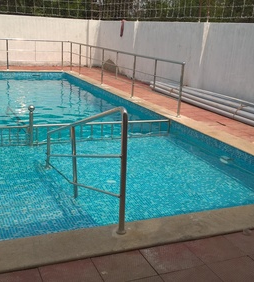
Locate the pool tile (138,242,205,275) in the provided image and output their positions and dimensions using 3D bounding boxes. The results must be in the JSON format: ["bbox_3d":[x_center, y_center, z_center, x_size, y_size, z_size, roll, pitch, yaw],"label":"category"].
[{"bbox_3d":[0.265,0.723,2.464,0.320,0.025,0.296,-4,17,-24],"label":"pool tile"}]

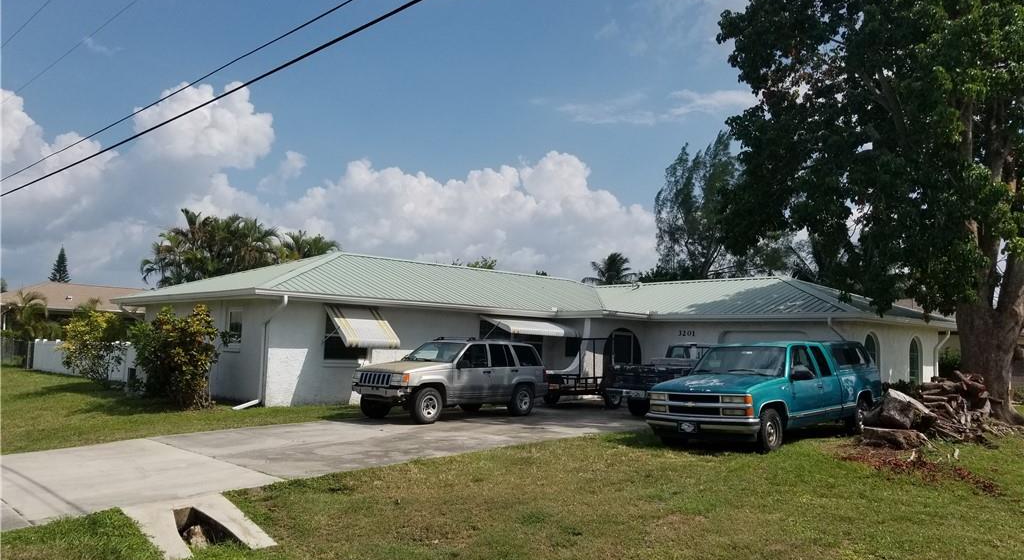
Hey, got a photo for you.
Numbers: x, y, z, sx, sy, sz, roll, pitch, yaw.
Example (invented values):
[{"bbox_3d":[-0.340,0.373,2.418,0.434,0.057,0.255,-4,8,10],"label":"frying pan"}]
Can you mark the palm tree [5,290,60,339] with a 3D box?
[{"bbox_3d":[-22.562,2.235,35.889,2.800,3.500,2.800,6,-7,-43],"label":"palm tree"}]

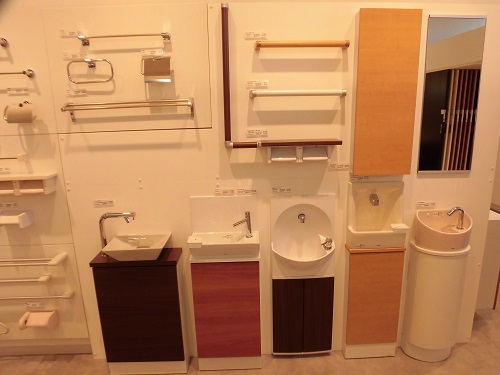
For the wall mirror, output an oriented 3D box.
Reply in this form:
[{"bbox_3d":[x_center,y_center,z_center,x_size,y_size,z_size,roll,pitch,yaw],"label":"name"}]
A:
[{"bbox_3d":[1.063,-0.471,1.837,0.296,0.799,0.020,-1,13,0],"label":"wall mirror"}]

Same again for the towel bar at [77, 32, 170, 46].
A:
[{"bbox_3d":[-0.623,-0.746,1.743,0.459,0.043,0.065,-1,13,0],"label":"towel bar"}]

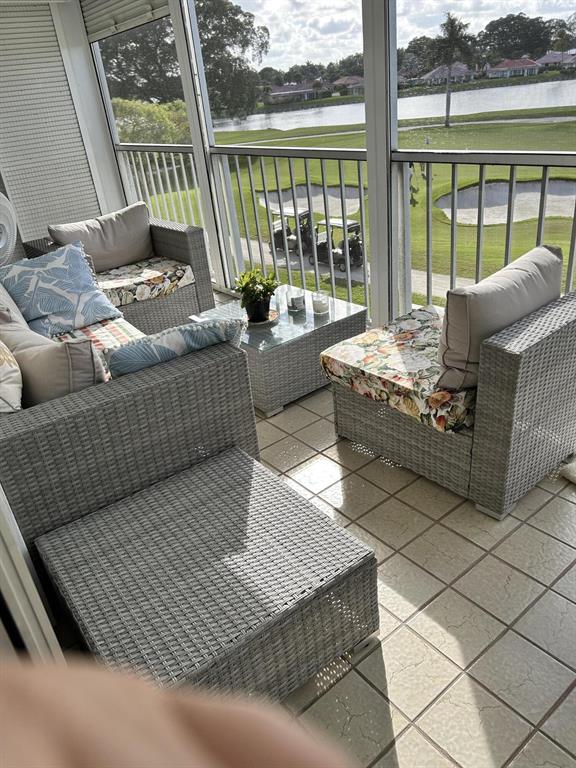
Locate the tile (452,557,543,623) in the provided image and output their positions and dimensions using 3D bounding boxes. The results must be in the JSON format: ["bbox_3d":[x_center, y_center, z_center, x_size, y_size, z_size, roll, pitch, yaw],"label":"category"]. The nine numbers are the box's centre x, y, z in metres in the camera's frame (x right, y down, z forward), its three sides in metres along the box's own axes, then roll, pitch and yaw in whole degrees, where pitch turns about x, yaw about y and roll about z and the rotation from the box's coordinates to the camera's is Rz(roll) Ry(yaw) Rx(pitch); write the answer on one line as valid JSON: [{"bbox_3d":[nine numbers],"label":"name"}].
[{"bbox_3d":[0.631,0.612,1.730,0.197,0.010,0.197,-24,33,-32],"label":"tile"}]

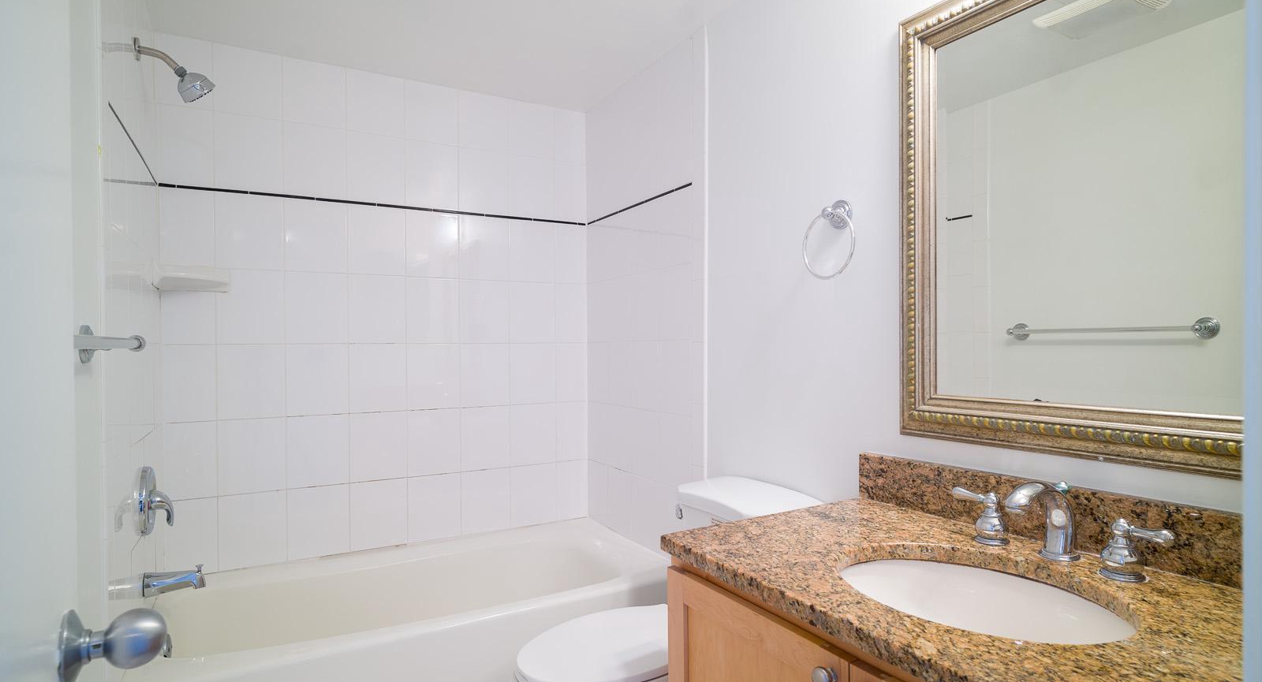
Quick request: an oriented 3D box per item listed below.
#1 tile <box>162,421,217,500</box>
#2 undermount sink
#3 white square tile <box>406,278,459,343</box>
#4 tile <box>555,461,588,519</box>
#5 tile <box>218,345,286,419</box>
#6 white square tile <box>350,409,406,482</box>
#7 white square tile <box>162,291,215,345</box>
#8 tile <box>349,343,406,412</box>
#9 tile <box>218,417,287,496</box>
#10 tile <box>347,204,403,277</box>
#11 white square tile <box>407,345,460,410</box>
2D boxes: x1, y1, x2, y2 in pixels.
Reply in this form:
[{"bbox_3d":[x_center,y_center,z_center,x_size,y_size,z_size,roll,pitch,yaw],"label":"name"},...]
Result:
[{"bbox_3d":[-1.458,0.398,2.085,0.150,0.254,0.010,0,0,-29],"label":"tile"},{"bbox_3d":[0.490,0.457,0.915,0.360,0.165,0.420,0,0,-30],"label":"undermount sink"},{"bbox_3d":[-0.767,-0.117,2.452,0.201,0.254,0.010,0,-1,-29],"label":"white square tile"},{"bbox_3d":[-0.252,0.644,2.726,0.145,0.248,0.010,0,-1,-28],"label":"tile"},{"bbox_3d":[-1.301,0.140,2.169,0.200,0.253,0.010,0,-1,-28],"label":"tile"},{"bbox_3d":[-0.939,0.393,2.349,0.201,0.251,0.010,0,-1,-29],"label":"white square tile"},{"bbox_3d":[-1.460,-0.115,2.088,0.151,0.253,0.010,0,-1,-28],"label":"white square tile"},{"bbox_3d":[-0.942,0.139,2.352,0.201,0.252,0.010,0,-1,-29],"label":"tile"},{"bbox_3d":[-1.303,0.397,2.171,0.202,0.254,0.010,0,0,-29],"label":"tile"},{"bbox_3d":[-0.947,-0.373,2.357,0.201,0.257,0.010,0,-1,-29],"label":"tile"},{"bbox_3d":[-0.767,0.138,2.457,0.200,0.253,0.010,0,-1,-28],"label":"white square tile"}]

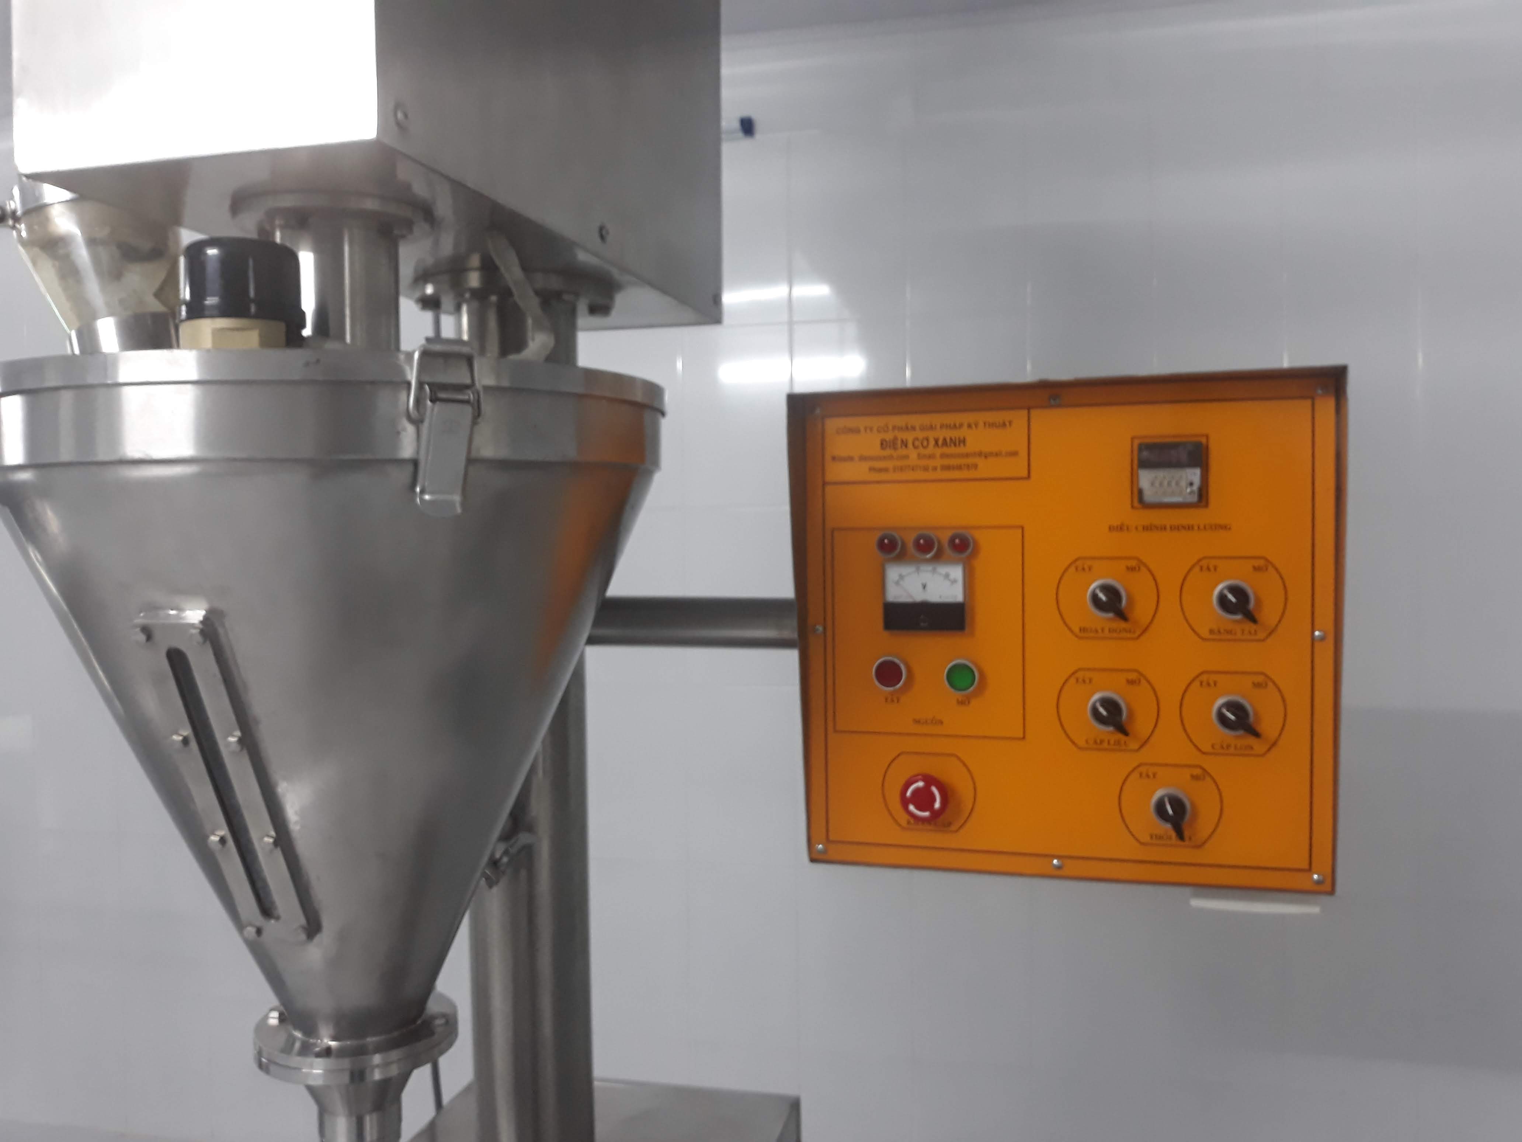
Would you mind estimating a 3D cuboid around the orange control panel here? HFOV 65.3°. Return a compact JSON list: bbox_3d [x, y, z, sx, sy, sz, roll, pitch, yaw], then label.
[{"bbox_3d":[0.253,0.050,1.011,0.417,0.398,0.180,0,2,15],"label":"orange control panel"}]

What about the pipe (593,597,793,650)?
[{"bbox_3d":[-0.071,0.049,1.131,0.235,0.047,0.047,0,2,15],"label":"pipe"}]

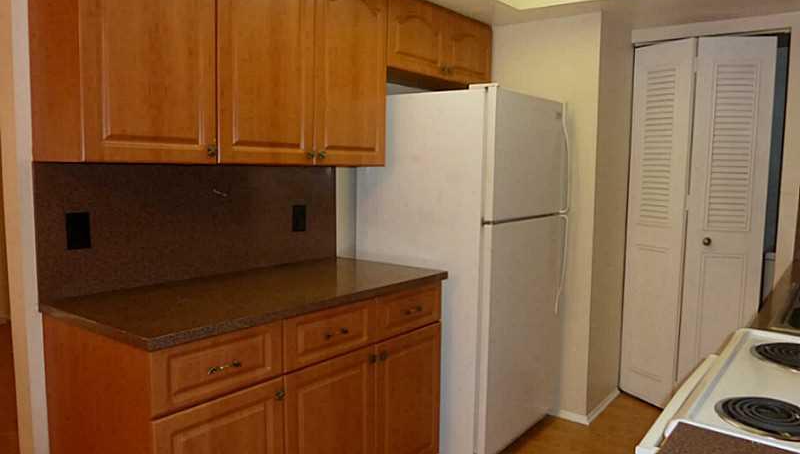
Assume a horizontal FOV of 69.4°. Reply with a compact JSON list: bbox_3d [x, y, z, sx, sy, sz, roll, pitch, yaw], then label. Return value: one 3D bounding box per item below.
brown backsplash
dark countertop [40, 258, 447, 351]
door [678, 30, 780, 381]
[{"bbox_3d":[-0.739,-0.024,2.364,0.021,0.449,1.344,4,7,38],"label":"brown backsplash"},{"bbox_3d":[-0.472,0.236,2.180,0.665,0.033,1.354,4,7,38],"label":"dark countertop"},{"bbox_3d":[1.746,0.023,3.120,0.416,2.038,0.035,1,5,3],"label":"door"}]

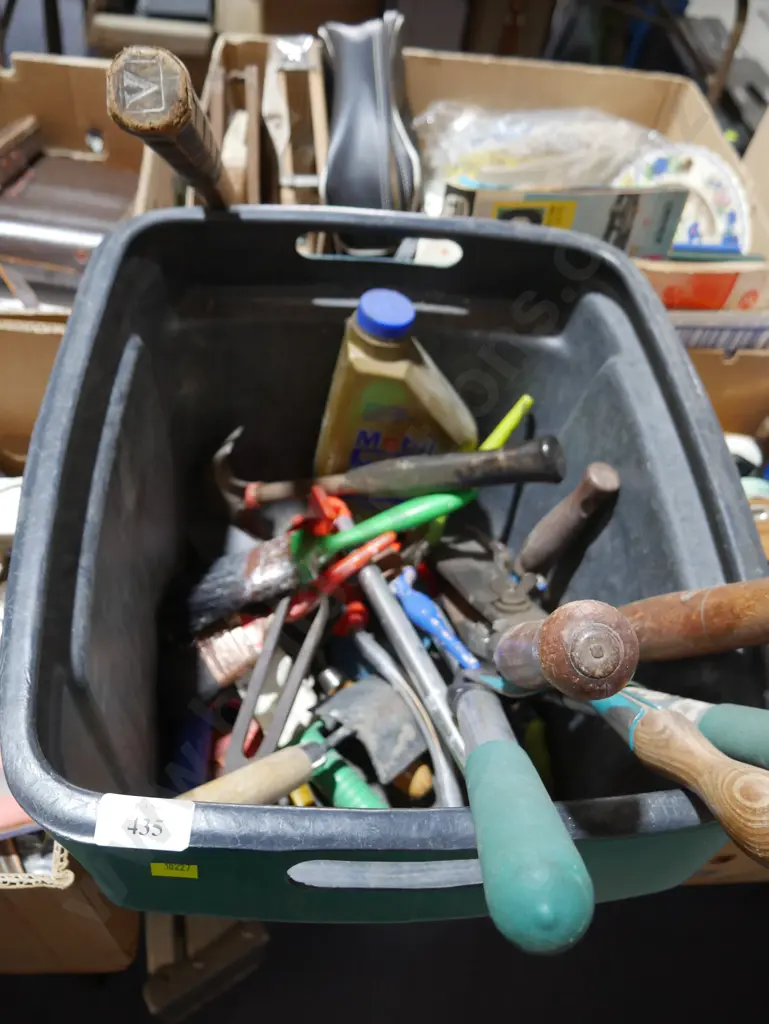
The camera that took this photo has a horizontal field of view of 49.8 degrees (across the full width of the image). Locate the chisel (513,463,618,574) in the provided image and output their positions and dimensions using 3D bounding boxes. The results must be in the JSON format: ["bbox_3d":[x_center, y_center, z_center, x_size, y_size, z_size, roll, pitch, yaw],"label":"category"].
[{"bbox_3d":[0.145,0.010,0.656,0.034,0.124,0.034,16,51,-6],"label":"chisel"}]

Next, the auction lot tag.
[{"bbox_3d":[-0.100,0.130,0.346,0.038,0.002,0.021,6,78,-5],"label":"auction lot tag"}]

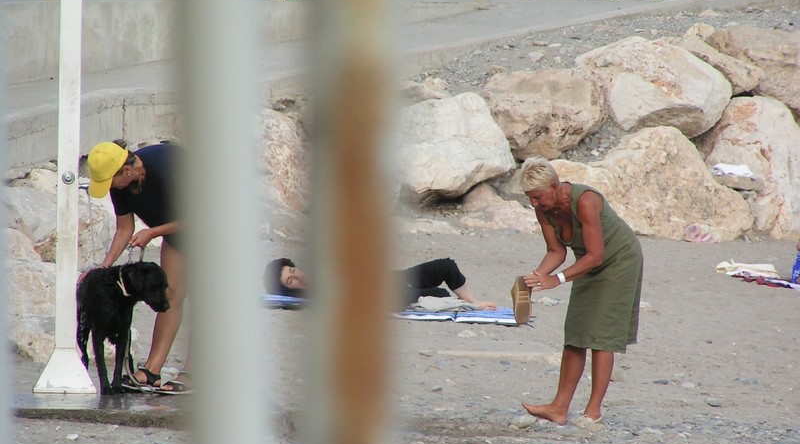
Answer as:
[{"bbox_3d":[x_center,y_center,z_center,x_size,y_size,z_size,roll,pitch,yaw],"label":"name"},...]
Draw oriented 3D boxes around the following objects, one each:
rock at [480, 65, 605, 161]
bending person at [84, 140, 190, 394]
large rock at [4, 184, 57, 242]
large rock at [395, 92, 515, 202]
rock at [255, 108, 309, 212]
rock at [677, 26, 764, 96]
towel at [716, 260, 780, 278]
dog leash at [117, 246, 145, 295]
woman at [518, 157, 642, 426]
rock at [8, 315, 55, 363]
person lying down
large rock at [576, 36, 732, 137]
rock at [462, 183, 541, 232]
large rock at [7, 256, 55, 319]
[{"bbox_3d":[0.944,-0.712,58.200,0.840,0.580,0.700,0,3,0],"label":"rock"},{"bbox_3d":[-1.297,0.241,46.600,0.780,1.350,0.500,-1,3,-22],"label":"bending person"},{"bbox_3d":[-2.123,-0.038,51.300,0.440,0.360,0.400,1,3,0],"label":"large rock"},{"bbox_3d":[0.344,-0.479,56.500,0.790,0.660,0.720,0,3,0],"label":"large rock"},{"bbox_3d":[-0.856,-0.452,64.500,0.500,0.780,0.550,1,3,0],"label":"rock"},{"bbox_3d":[2.427,-1.223,66.500,0.660,0.490,0.580,1,3,0],"label":"rock"},{"bbox_3d":[2.032,0.279,51.500,0.380,0.070,0.300,0,3,0],"label":"towel"},{"bbox_3d":[-1.344,0.247,43.800,0.140,0.250,0.130,0,3,0],"label":"dog leash"},{"bbox_3d":[0.925,0.356,45.000,0.640,1.380,0.500,-1,3,-28],"label":"woman"},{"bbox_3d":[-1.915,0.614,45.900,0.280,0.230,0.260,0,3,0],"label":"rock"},{"bbox_3d":[-0.109,0.343,49.000,1.480,0.290,0.500,2,4,28],"label":"person lying down"},{"bbox_3d":[1.681,-0.895,58.000,1.030,0.610,0.800,0,3,0],"label":"large rock"},{"bbox_3d":[0.755,-0.107,64.700,0.620,0.380,0.500,1,3,0],"label":"rock"},{"bbox_3d":[-2.090,0.382,50.500,0.400,0.370,0.360,1,3,0],"label":"large rock"}]

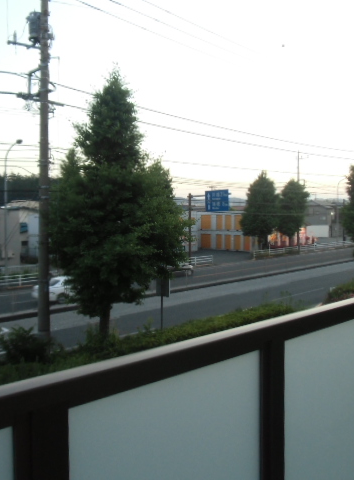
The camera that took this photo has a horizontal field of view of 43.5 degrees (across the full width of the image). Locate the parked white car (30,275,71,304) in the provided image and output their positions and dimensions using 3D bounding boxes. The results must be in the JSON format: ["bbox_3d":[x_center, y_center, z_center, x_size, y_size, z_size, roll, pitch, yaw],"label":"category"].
[{"bbox_3d":[-5.881,2.723,25.816,4.400,1.460,1.700,-4,3,-39],"label":"parked white car"}]

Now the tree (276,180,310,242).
[{"bbox_3d":[13.732,-2.747,53.011,4.000,9.100,4.000,-3,3,-44],"label":"tree"}]

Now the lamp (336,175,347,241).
[{"bbox_3d":[23.565,-3.954,62.676,0.350,10.100,2.000,-3,3,-44],"label":"lamp"}]

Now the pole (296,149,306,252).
[{"bbox_3d":[15.126,-4.565,53.684,0.600,12.700,1.300,-3,3,-44],"label":"pole"}]

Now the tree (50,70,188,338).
[{"bbox_3d":[-2.104,-1.076,15.688,4.741,9.748,4.741,0,1,0],"label":"tree"}]

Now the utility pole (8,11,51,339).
[{"bbox_3d":[-4.490,-2.345,13.600,1.150,12.000,0.600,-3,3,-44],"label":"utility pole"}]

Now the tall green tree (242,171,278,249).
[{"bbox_3d":[8.926,-2.832,48.074,3.910,9.360,3.910,0,1,0],"label":"tall green tree"}]

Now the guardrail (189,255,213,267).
[{"bbox_3d":[2.265,1.972,42.078,2.700,0.820,0.100,-4,3,-39],"label":"guardrail"}]

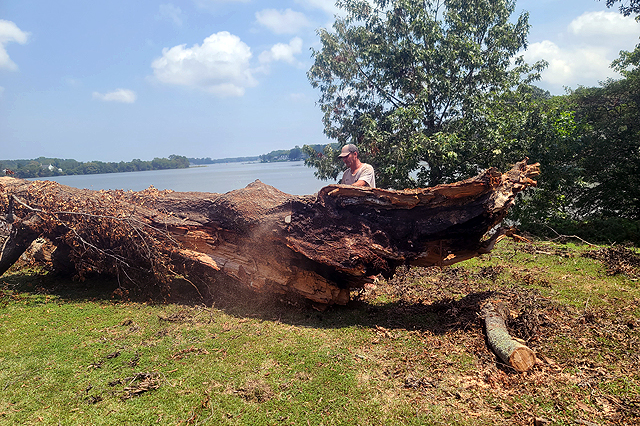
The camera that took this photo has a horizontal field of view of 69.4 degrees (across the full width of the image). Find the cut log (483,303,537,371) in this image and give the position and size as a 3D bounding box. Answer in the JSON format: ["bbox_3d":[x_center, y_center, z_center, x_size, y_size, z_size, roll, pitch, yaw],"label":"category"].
[{"bbox_3d":[1.420,0.920,3.580,0.240,0.190,1.050,-1,7,10],"label":"cut log"}]

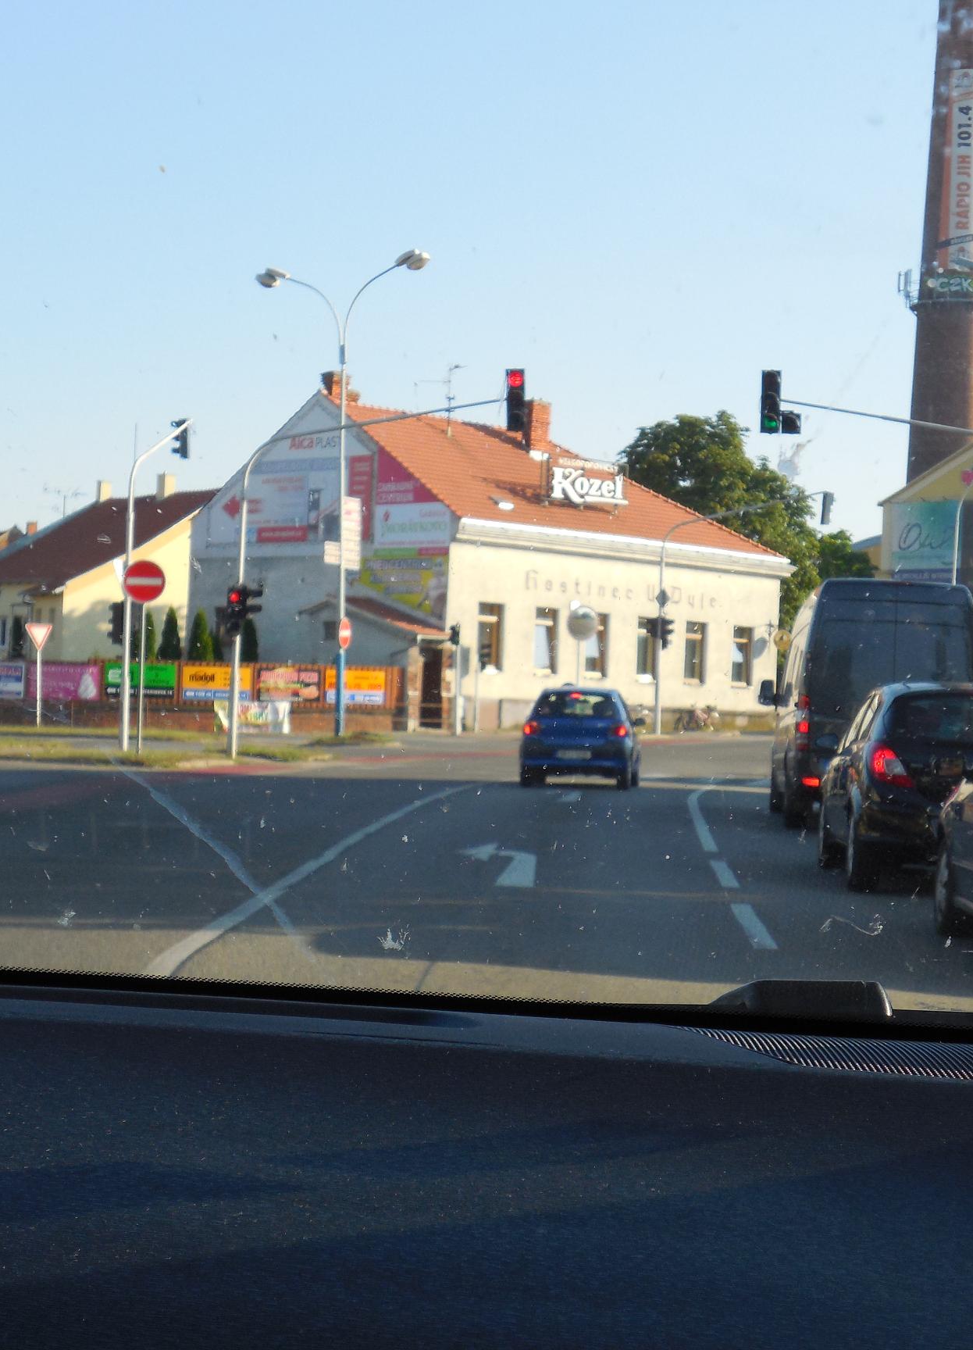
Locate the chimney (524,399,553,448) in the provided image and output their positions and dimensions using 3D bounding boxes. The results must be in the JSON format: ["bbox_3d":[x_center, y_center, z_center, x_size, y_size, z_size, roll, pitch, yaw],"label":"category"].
[{"bbox_3d":[1.466,-7.265,74.436,0.420,1.500,0.850,1,-1,40],"label":"chimney"}]

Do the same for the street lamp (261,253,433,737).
[{"bbox_3d":[-3.297,-4.093,58.581,5.100,10.937,0.450,1,-1,39],"label":"street lamp"}]

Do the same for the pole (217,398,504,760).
[{"bbox_3d":[-2.097,-1.578,42.334,4.625,6.102,0.500,2,-1,6],"label":"pole"}]

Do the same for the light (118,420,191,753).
[{"bbox_3d":[-5.979,-1.761,46.450,0.600,6.275,4.236,2,-1,7],"label":"light"}]

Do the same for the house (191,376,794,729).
[{"bbox_3d":[0.448,-3.178,73.936,10.200,9.600,15.900,1,-1,40],"label":"house"}]

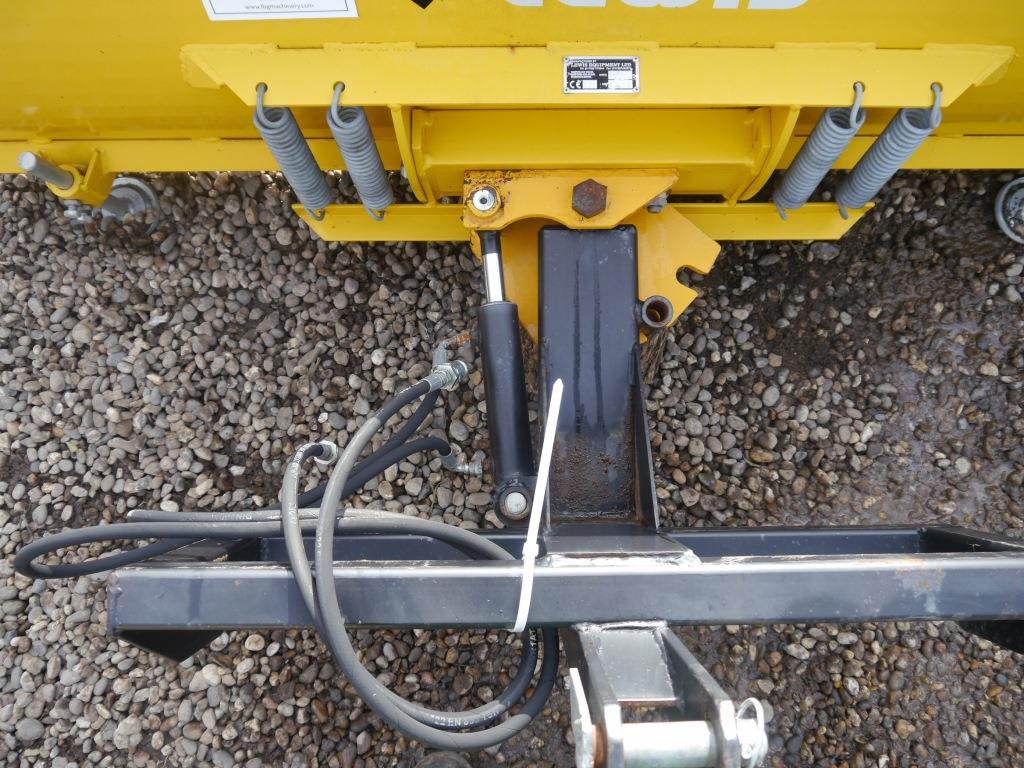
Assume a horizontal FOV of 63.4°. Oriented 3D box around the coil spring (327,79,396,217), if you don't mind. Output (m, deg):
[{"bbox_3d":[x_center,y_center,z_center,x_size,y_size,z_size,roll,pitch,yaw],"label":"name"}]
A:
[{"bbox_3d":[-0.165,-0.247,0.920,0.037,0.251,0.037,0,73,0],"label":"coil spring"}]

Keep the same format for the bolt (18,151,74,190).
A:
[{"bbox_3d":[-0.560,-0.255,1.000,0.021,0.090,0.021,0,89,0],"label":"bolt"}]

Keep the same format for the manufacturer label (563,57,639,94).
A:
[{"bbox_3d":[0.086,-0.302,0.810,0.074,0.002,0.036,0,89,0],"label":"manufacturer label"}]

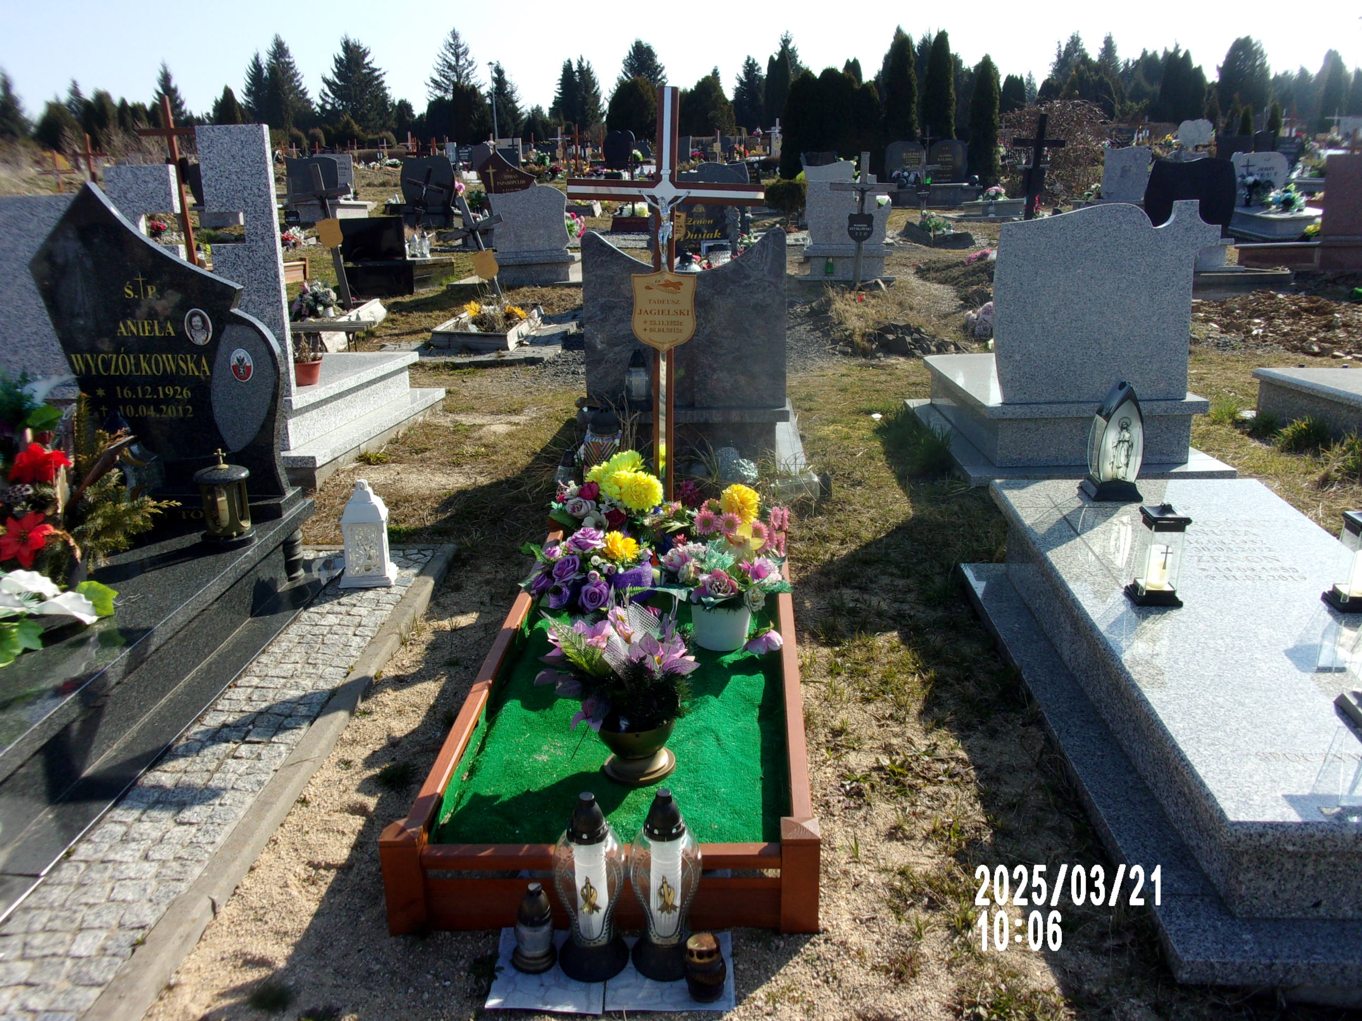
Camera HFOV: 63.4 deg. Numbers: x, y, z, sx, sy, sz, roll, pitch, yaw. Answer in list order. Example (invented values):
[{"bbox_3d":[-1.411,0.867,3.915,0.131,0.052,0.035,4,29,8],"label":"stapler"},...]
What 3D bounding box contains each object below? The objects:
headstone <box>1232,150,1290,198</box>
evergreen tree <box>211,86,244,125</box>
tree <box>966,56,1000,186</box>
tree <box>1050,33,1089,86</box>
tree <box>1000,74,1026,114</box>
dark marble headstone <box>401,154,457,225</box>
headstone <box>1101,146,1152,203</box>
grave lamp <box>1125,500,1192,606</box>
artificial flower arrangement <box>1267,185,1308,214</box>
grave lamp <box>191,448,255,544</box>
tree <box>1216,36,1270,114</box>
[{"bbox_3d":[8.061,-4.603,15.300,0.760,0.760,0.120,0,16,5],"label":"headstone"},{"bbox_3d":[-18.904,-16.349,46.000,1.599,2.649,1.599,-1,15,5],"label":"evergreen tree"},{"bbox_3d":[5.550,-7.082,20.200,0.620,2.500,0.620,-1,16,3],"label":"tree"},{"bbox_3d":[31.031,-33.388,87.904,3.600,8.793,3.600,0,19,3],"label":"tree"},{"bbox_3d":[15.772,-18.547,52.341,1.350,4.106,1.350,0,19,3],"label":"tree"},{"bbox_3d":[-4.430,-5.627,19.395,0.960,1.219,0.240,0,19,3],"label":"dark marble headstone"},{"bbox_3d":[6.984,-5.280,17.300,0.760,0.860,0.120,-1,16,3],"label":"headstone"},{"bbox_3d":[1.182,0.098,2.739,0.112,0.245,0.112,-1,20,4],"label":"grave lamp"},{"bbox_3d":[7.604,-3.898,13.800,0.493,0.317,0.420,-1,15,5],"label":"artificial flower arrangement"},{"bbox_3d":[-1.383,-0.053,3.330,0.167,0.265,0.167,-8,17,-22],"label":"grave lamp"},{"bbox_3d":[25.473,-19.340,50.000,2.400,4.400,2.400,-1,16,3],"label":"tree"}]

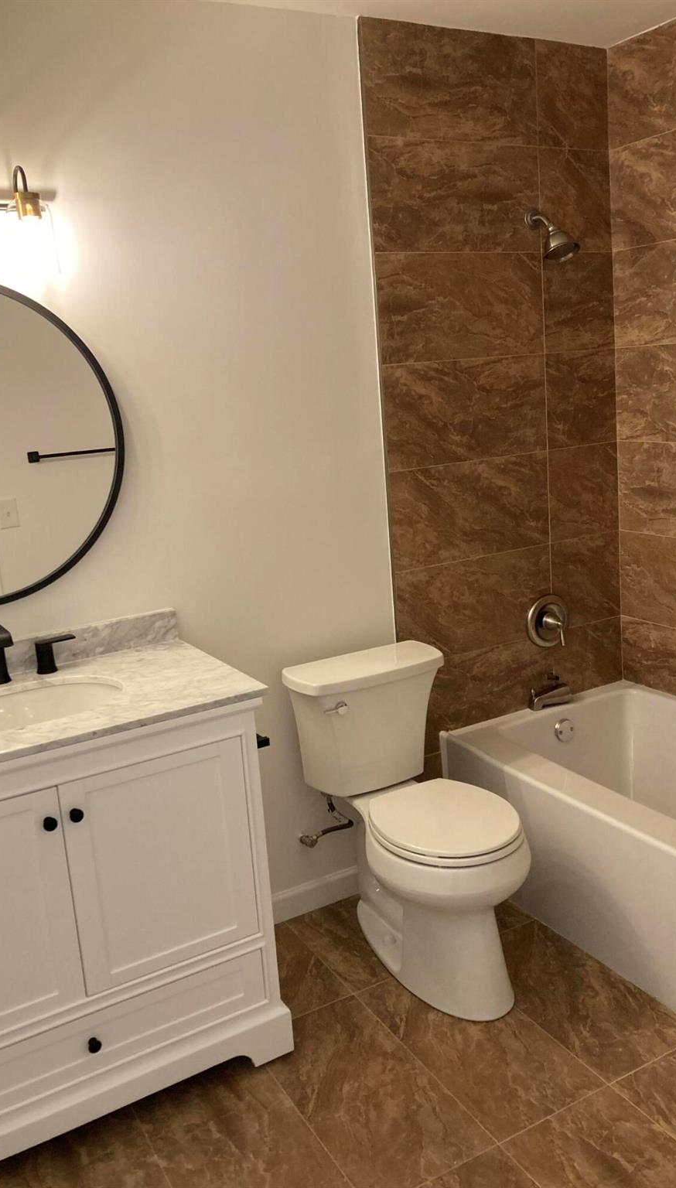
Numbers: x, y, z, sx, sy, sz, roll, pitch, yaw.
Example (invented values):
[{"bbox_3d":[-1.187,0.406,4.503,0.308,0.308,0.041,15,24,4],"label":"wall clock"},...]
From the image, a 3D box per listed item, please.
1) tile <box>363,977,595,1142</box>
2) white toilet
[{"bbox_3d":[0.323,1.065,2.307,0.305,0.010,0.601,-11,14,-27],"label":"tile"},{"bbox_3d":[0.228,0.606,2.596,0.433,0.773,0.730,-11,14,-27],"label":"white toilet"}]

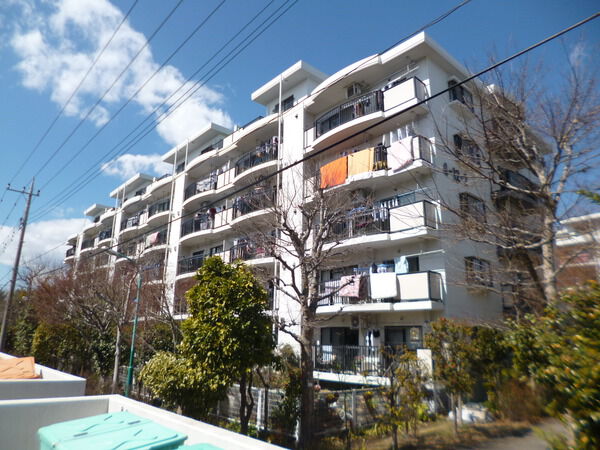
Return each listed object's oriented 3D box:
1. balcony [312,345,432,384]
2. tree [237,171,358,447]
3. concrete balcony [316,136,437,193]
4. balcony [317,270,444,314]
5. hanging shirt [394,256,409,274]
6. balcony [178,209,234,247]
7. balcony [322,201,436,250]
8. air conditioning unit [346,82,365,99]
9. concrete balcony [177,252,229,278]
[{"bbox_3d":[2.651,5.562,16.331,1.675,1.310,5.841,15,-21,-41],"label":"balcony"},{"bbox_3d":[-0.030,1.642,8.989,2.650,5.950,2.650,1,-16,0],"label":"tree"},{"bbox_3d":[2.809,-2.281,18.452,1.675,1.310,6.008,15,-21,-41],"label":"concrete balcony"},{"bbox_3d":[2.742,2.938,16.998,1.675,1.310,6.008,15,-21,-41],"label":"balcony"},{"bbox_3d":[4.024,1.637,16.408,0.571,0.749,0.148,-10,-19,33],"label":"hanging shirt"},{"bbox_3d":[-5.997,0.127,27.501,1.675,1.310,5.811,15,-21,-41],"label":"balcony"},{"bbox_3d":[2.775,0.329,17.725,1.675,1.310,6.008,15,-21,-41],"label":"balcony"},{"bbox_3d":[2.682,-6.401,19.845,0.295,0.571,0.788,15,-21,-41],"label":"air conditioning unit"},{"bbox_3d":[-6.031,2.736,26.774,1.675,1.310,5.811,15,-21,-41],"label":"concrete balcony"}]

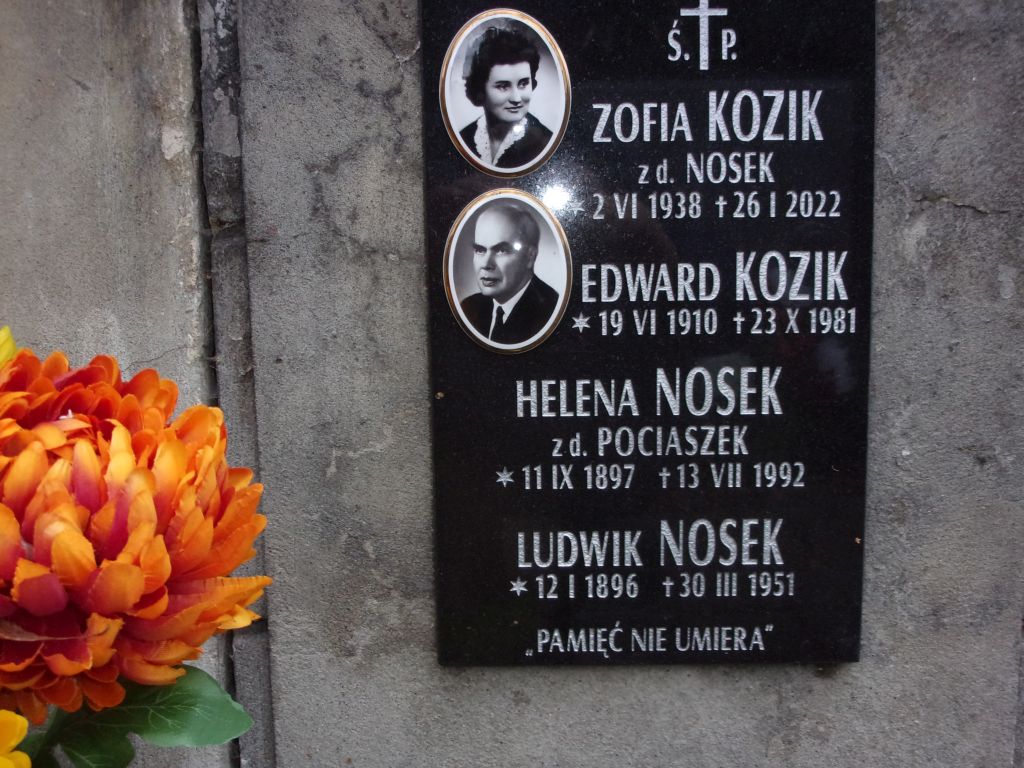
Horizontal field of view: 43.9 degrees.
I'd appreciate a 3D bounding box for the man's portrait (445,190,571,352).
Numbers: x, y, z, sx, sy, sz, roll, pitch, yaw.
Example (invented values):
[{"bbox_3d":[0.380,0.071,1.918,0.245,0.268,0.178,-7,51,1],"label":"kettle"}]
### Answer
[{"bbox_3d":[-0.002,-0.069,0.779,0.080,0.102,0.010,-1,9,2],"label":"man's portrait"}]

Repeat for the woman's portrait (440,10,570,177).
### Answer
[{"bbox_3d":[-0.004,-0.174,0.763,0.080,0.102,0.010,-1,9,2],"label":"woman's portrait"}]

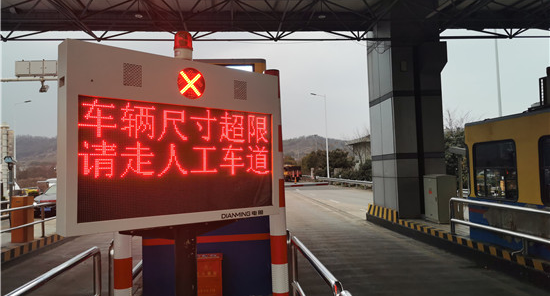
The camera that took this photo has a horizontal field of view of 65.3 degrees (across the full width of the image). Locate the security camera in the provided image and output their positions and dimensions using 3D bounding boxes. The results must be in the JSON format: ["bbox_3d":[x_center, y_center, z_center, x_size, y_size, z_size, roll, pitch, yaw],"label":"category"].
[{"bbox_3d":[-8.199,-2.169,15.200,0.240,0.360,0.380,-1,9,-5],"label":"security camera"}]

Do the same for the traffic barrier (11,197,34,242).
[{"bbox_3d":[-6.229,1.753,10.552,0.340,1.109,0.420,-1,-3,-5],"label":"traffic barrier"}]

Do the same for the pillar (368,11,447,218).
[{"bbox_3d":[4.420,-1.067,14.637,1.600,6.620,2.450,-1,-3,-5],"label":"pillar"}]

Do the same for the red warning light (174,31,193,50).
[{"bbox_3d":[-0.636,-0.747,2.980,0.127,0.142,0.127,-2,-3,0],"label":"red warning light"}]

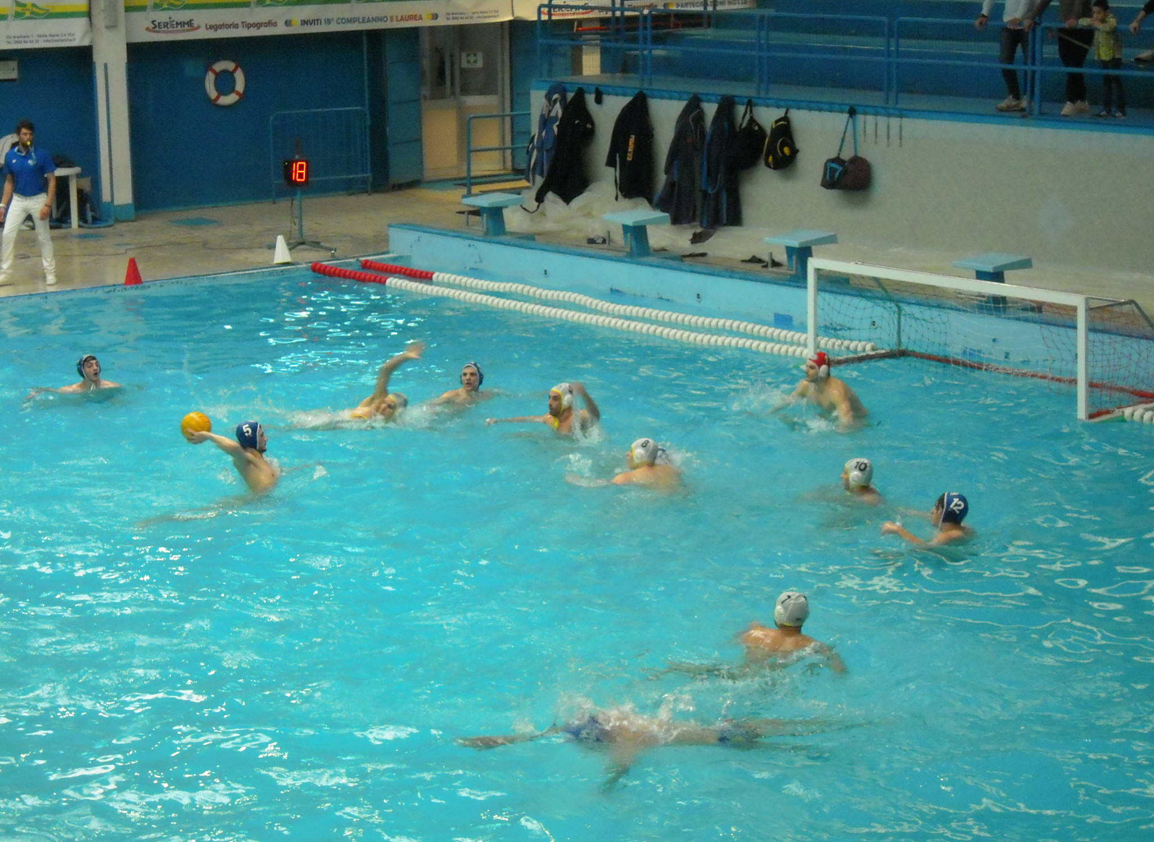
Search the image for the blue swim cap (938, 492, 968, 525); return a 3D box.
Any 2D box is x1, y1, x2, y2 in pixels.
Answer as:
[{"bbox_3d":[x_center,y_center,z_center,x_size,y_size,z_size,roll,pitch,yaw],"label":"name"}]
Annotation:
[{"bbox_3d":[2.451,0.573,19.541,0.205,0.215,0.190,2,11,19],"label":"blue swim cap"}]

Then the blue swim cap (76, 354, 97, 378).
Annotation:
[{"bbox_3d":[-4.285,-0.481,26.259,0.190,0.215,0.205,-10,13,-39],"label":"blue swim cap"}]

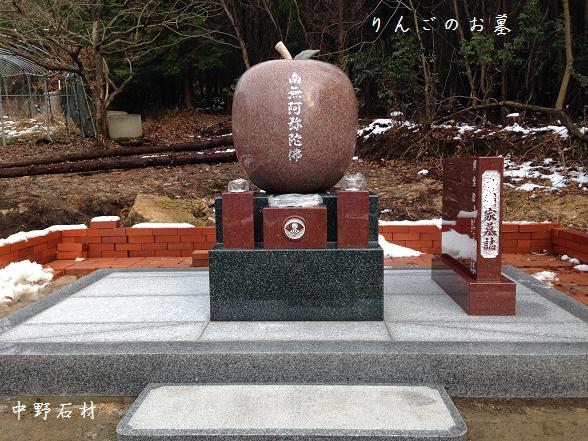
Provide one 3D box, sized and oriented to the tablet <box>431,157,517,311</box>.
[{"bbox_3d":[1.008,0.040,3.220,0.230,0.792,0.863,-1,6,2],"label":"tablet"}]

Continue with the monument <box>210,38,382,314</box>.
[{"bbox_3d":[0.025,-0.288,3.217,0.863,1.477,1.019,-1,6,3],"label":"monument"}]

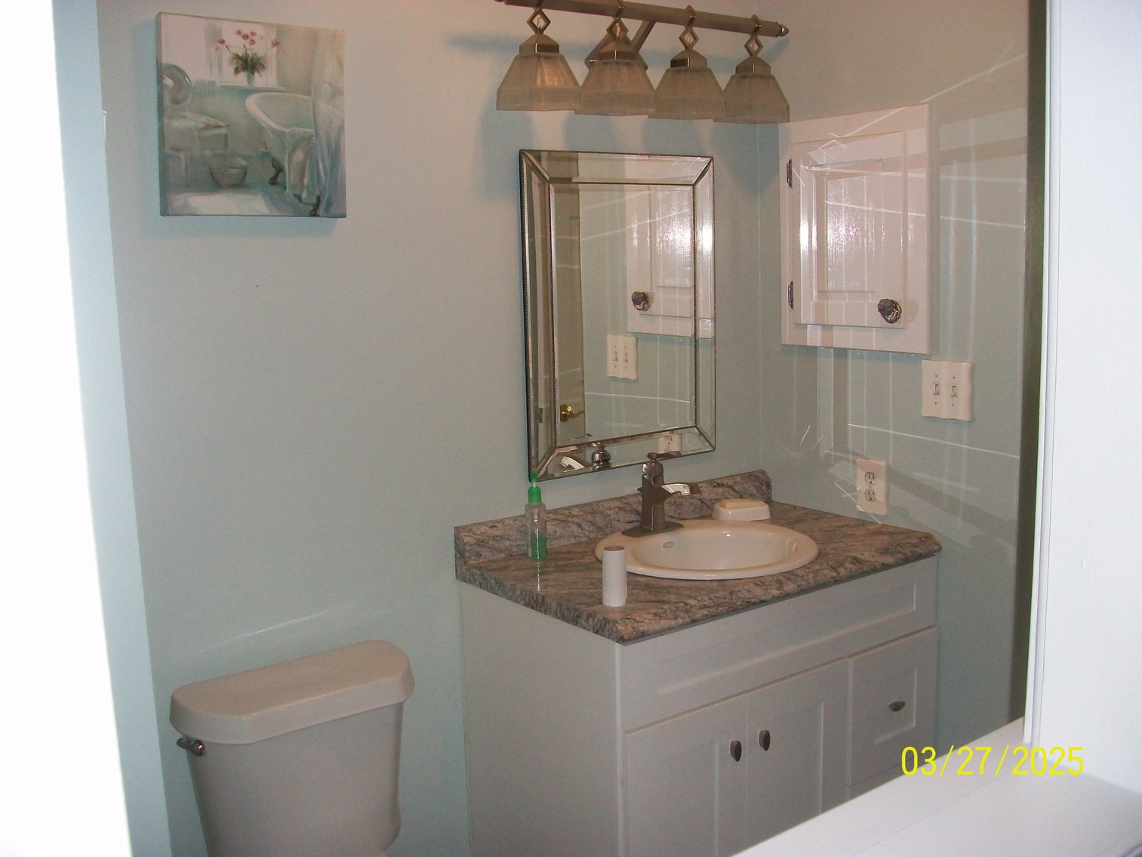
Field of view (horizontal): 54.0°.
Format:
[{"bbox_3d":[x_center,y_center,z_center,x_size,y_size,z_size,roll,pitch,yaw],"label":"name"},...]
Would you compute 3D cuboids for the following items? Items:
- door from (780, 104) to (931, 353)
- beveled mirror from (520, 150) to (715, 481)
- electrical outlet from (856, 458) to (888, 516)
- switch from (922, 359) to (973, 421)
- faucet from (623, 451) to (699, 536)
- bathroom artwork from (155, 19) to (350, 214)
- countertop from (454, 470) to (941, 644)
[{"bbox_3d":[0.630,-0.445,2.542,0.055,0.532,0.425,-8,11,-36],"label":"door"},{"bbox_3d":[0.120,-0.265,2.545,0.551,0.706,0.026,-8,11,-36],"label":"beveled mirror"},{"bbox_3d":[0.698,0.135,2.599,0.008,0.125,0.083,-8,11,-36],"label":"electrical outlet"},{"bbox_3d":[0.804,-0.081,2.402,0.015,0.125,0.128,-8,11,-36],"label":"switch"},{"bbox_3d":[0.212,0.143,2.509,0.157,0.175,0.168,-8,11,-36],"label":"faucet"},{"bbox_3d":[-0.559,-0.547,1.988,0.335,0.340,0.036,-6,10,-36],"label":"bathroom artwork"},{"bbox_3d":[0.290,0.241,2.408,0.920,0.110,0.557,-8,11,-36],"label":"countertop"}]

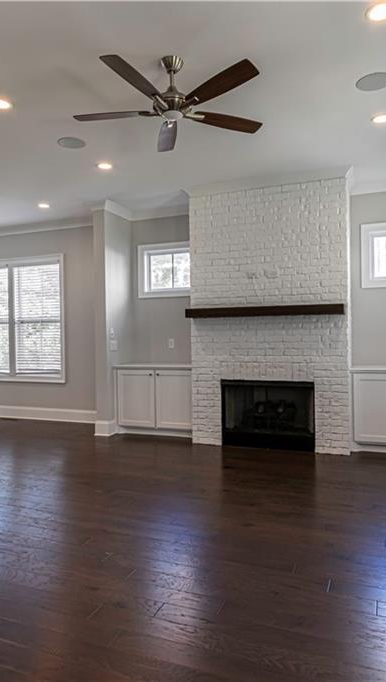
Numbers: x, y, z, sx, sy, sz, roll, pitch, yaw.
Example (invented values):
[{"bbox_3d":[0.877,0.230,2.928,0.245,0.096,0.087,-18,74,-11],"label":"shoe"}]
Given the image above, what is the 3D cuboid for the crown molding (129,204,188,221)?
[{"bbox_3d":[-0.358,-1.757,6.234,1.176,0.108,0.082,0,0,21],"label":"crown molding"}]

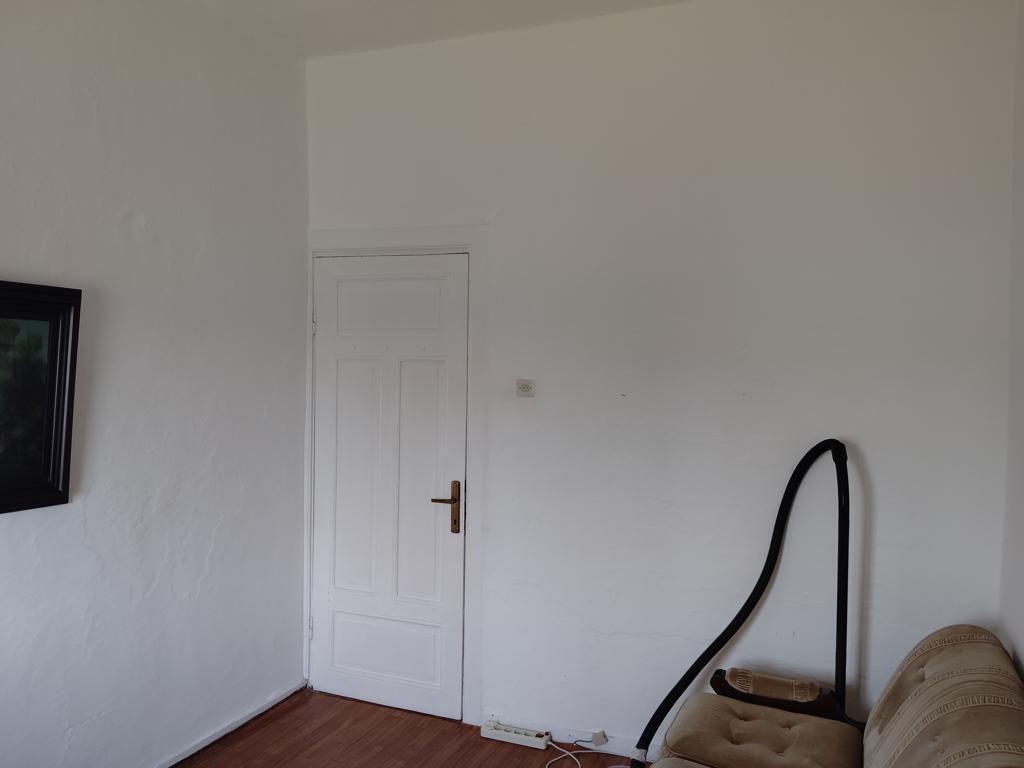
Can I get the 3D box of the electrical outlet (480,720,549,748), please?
[{"bbox_3d":[0.016,1.468,3.464,0.288,0.047,0.058,2,2,22],"label":"electrical outlet"}]

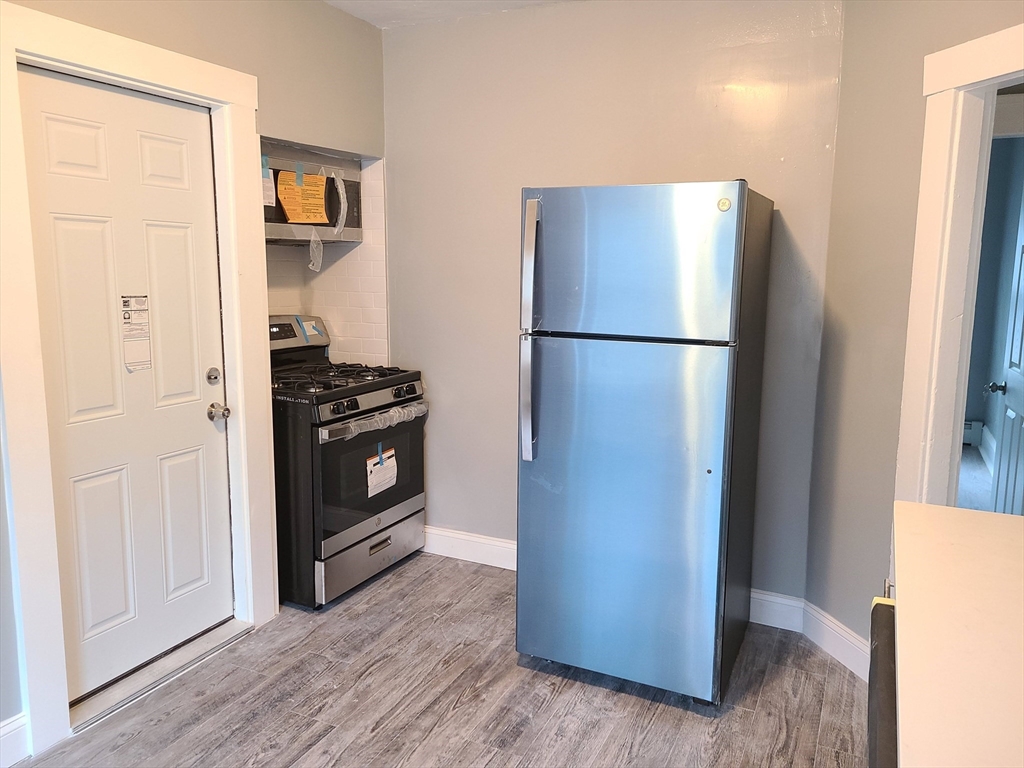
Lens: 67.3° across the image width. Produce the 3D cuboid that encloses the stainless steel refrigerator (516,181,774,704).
[{"bbox_3d":[0.496,0.169,2.830,0.705,1.705,0.797,5,10,26],"label":"stainless steel refrigerator"}]

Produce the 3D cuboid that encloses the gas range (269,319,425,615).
[{"bbox_3d":[-0.875,0.307,3.573,0.710,1.180,0.760,5,10,26],"label":"gas range"}]

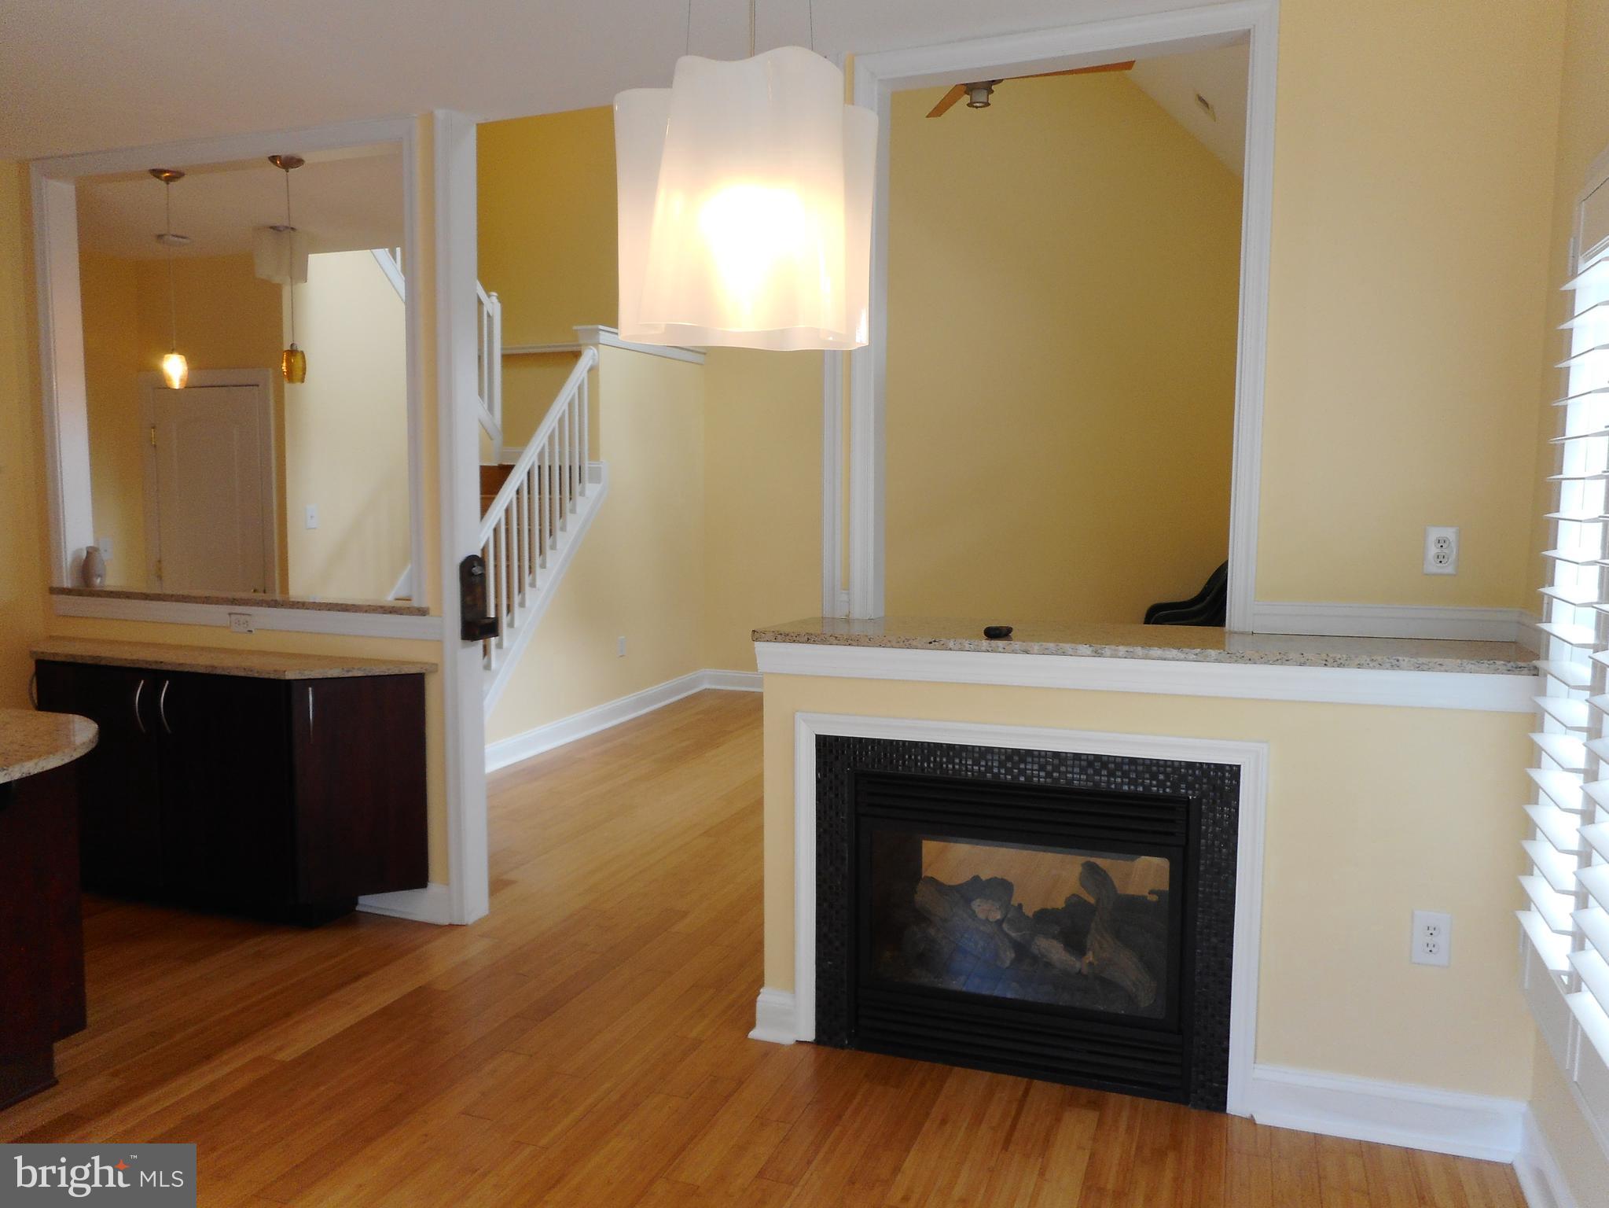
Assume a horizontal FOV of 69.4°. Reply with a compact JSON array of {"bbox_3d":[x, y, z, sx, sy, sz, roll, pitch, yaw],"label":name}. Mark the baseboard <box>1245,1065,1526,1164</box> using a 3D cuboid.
[{"bbox_3d":[1.323,1.162,2.657,0.555,0.134,0.022,2,5,18],"label":"baseboard"}]

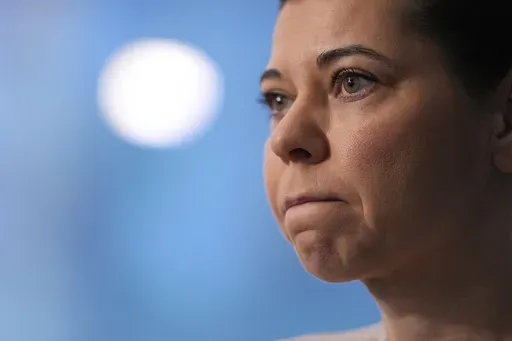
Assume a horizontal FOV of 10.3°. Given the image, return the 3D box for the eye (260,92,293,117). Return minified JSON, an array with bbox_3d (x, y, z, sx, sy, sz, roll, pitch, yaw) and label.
[{"bbox_3d":[0.014,-0.041,1.745,0.015,0.015,0.028,5,-13,-42],"label":"eye"}]

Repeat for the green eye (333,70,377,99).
[{"bbox_3d":[0.059,-0.051,1.700,0.028,0.015,0.015,-11,-12,40],"label":"green eye"}]

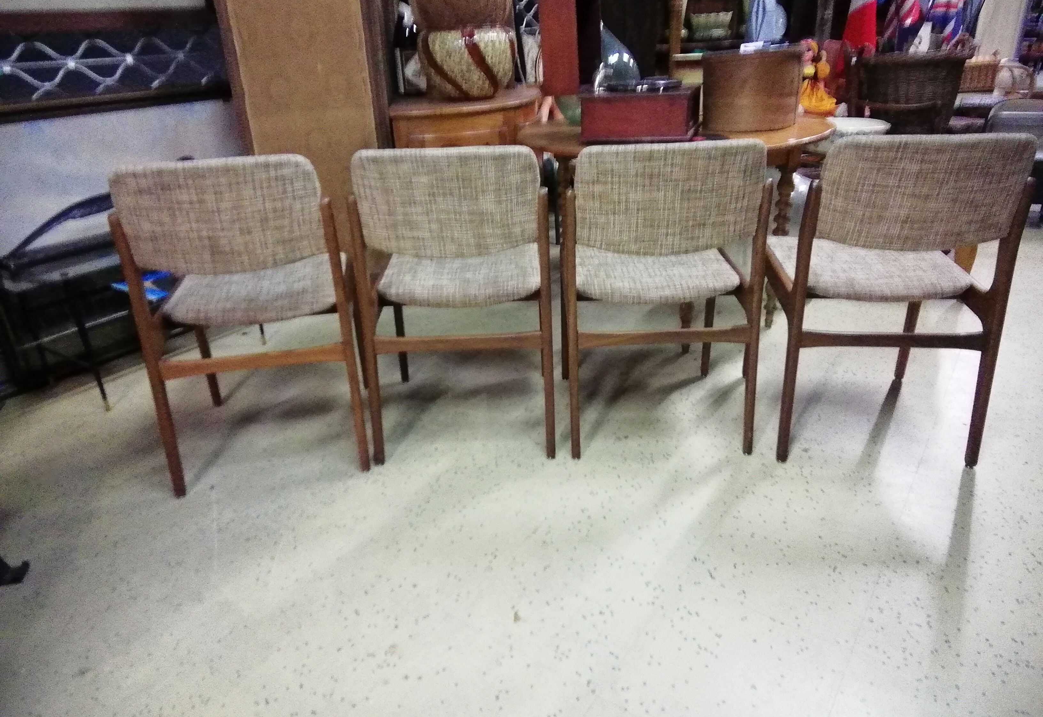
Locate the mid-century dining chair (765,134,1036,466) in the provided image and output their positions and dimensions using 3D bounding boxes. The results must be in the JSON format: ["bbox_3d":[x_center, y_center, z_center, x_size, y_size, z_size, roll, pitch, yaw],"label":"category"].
[{"bbox_3d":[0.906,-0.200,1.883,0.491,0.803,0.540,0,25,6],"label":"mid-century dining chair"}]

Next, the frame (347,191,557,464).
[{"bbox_3d":[-0.160,-0.152,1.984,0.489,0.707,0.528,-2,24,1],"label":"frame"}]

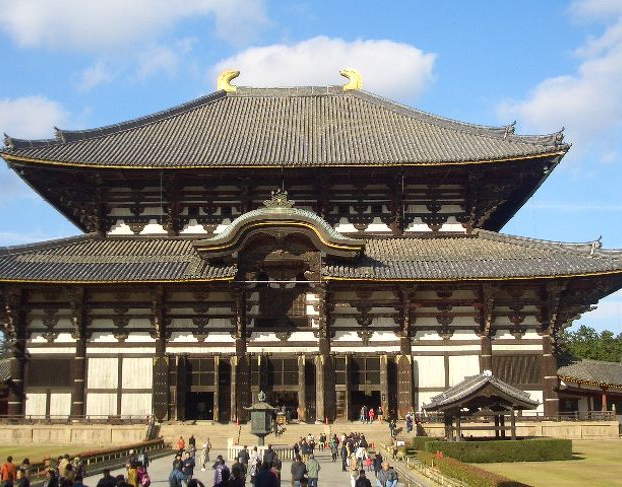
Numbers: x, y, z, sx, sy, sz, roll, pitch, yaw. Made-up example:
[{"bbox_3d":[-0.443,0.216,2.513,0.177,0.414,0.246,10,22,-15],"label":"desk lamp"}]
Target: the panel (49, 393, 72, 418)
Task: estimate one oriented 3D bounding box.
[{"bbox_3d":[-26.634,17.291,97.895,2.397,2.726,0.200,0,-11,0],"label":"panel"}]

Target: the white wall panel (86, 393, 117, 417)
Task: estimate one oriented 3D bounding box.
[{"bbox_3d":[-22.342,17.444,98.393,3.400,2.750,0.200,0,-10,1],"label":"white wall panel"}]

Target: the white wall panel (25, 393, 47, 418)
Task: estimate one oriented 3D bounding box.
[{"bbox_3d":[-29.392,17.466,98.493,2.400,2.700,0.200,0,-10,1],"label":"white wall panel"}]

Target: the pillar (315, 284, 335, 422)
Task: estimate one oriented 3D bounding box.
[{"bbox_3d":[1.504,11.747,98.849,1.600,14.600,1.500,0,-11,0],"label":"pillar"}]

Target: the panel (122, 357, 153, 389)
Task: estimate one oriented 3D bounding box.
[{"bbox_3d":[-18.556,13.891,98.515,3.269,3.345,0.200,0,-11,0],"label":"panel"}]

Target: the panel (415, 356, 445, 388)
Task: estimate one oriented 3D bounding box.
[{"bbox_3d":[12.679,13.797,98.414,3.208,3.394,0.200,0,-11,0],"label":"panel"}]

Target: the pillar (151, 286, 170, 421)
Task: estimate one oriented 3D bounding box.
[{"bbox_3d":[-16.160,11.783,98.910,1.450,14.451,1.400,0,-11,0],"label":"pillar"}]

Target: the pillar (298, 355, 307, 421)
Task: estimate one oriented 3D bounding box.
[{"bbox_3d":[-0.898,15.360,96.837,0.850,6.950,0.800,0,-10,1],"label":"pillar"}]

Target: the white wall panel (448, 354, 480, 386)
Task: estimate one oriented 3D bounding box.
[{"bbox_3d":[16.480,13.695,98.720,3.311,3.266,0.150,0,-11,1],"label":"white wall panel"}]

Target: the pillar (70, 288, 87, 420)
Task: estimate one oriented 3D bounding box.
[{"bbox_3d":[-24.968,11.895,98.922,1.250,14.237,1.300,0,-11,0],"label":"pillar"}]

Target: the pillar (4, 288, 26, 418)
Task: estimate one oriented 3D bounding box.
[{"bbox_3d":[-31.696,12.025,99.514,1.450,14.200,1.450,0,-10,1],"label":"pillar"}]

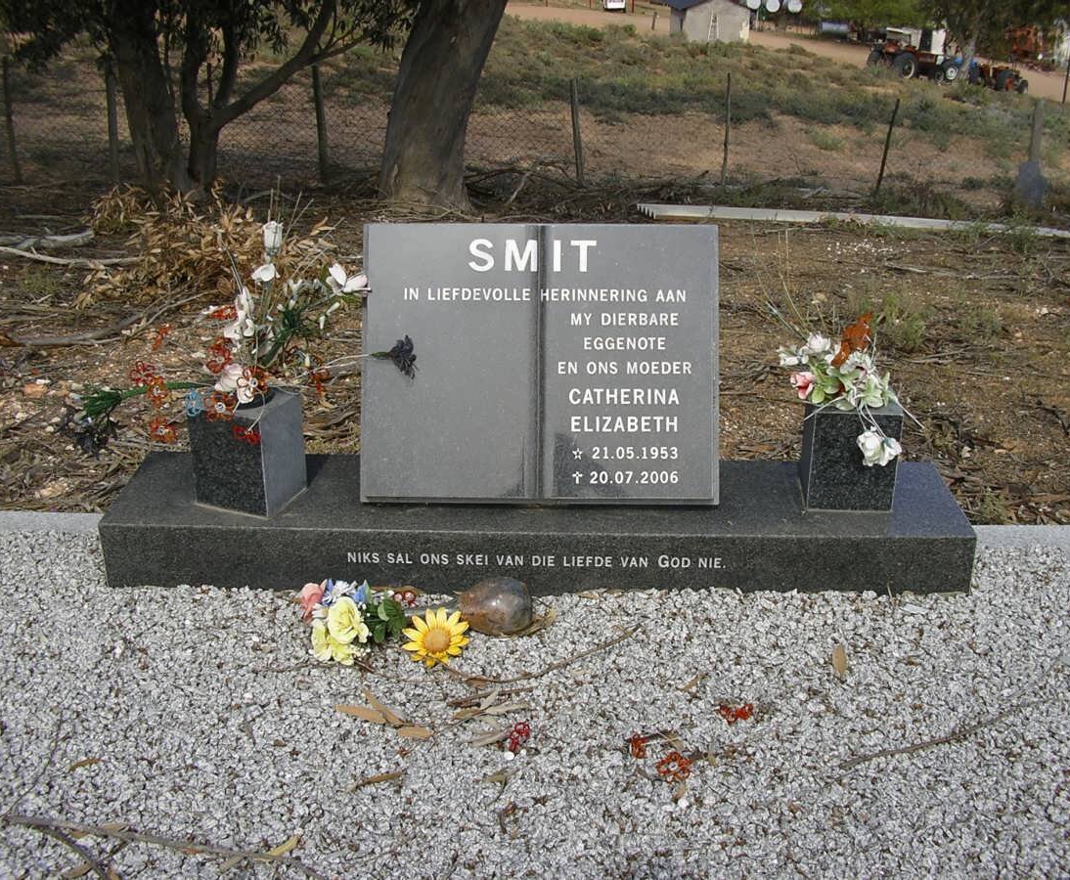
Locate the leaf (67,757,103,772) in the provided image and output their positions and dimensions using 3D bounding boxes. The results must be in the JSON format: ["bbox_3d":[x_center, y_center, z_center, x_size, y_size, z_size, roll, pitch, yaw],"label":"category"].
[{"bbox_3d":[-0.657,0.477,1.887,0.051,0.012,0.013,-12,27,-27],"label":"leaf"}]

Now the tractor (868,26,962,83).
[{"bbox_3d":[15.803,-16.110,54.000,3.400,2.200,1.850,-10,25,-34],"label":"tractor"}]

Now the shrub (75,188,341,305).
[{"bbox_3d":[-1.380,-0.866,5.504,1.074,0.345,0.750,1,24,0],"label":"shrub"}]

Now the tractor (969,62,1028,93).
[{"bbox_3d":[20.892,-16.313,58.000,2.900,1.600,1.600,-11,25,-36],"label":"tractor"}]

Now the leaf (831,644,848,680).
[{"bbox_3d":[0.466,0.338,1.972,0.023,0.012,0.090,9,25,19],"label":"leaf"}]

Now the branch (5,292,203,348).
[{"bbox_3d":[-1.336,-0.404,4.221,0.210,0.090,0.690,17,29,35],"label":"branch"}]

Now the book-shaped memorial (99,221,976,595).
[{"bbox_3d":[0.010,-0.073,2.414,1.584,0.597,0.376,1,24,0],"label":"book-shaped memorial"}]

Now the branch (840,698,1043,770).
[{"bbox_3d":[0.579,0.410,1.801,0.376,0.020,0.024,-11,26,-24],"label":"branch"}]

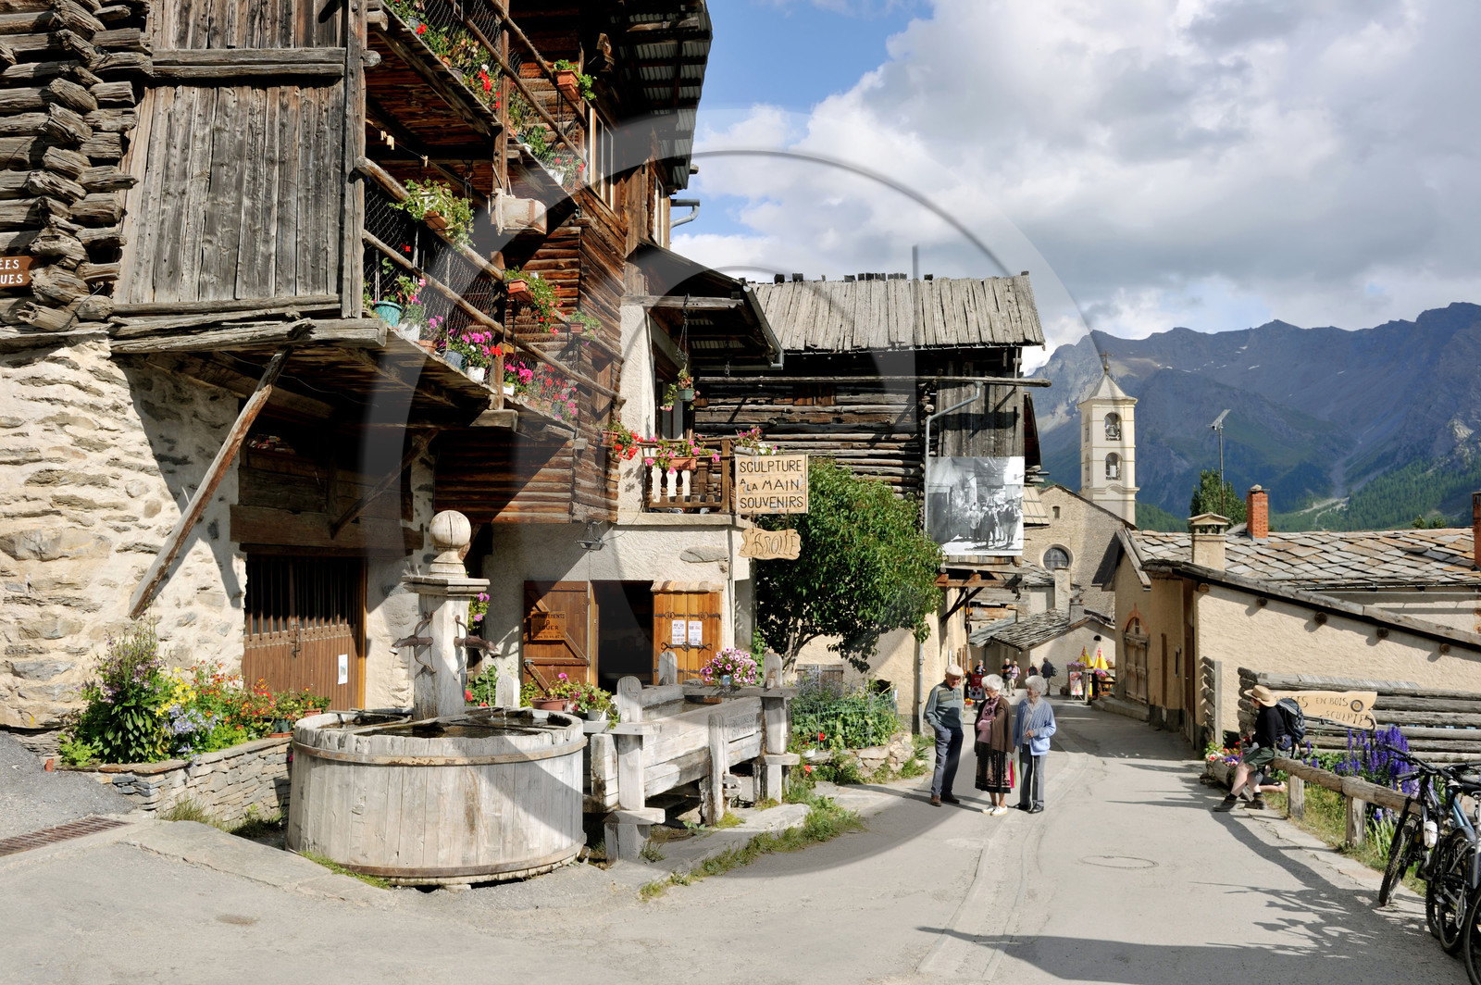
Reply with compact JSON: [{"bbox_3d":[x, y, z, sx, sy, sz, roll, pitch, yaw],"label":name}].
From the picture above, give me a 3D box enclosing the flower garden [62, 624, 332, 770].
[{"bbox_3d":[-4.527,1.616,10.929,1.050,1.100,3.100,0,-3,7],"label":"flower garden"}]

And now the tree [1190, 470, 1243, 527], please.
[{"bbox_3d":[14.236,1.553,38.000,2.500,5.200,2.500,0,-3,0],"label":"tree"}]

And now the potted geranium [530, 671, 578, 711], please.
[{"bbox_3d":[-1.555,1.686,10.700,0.370,0.380,0.330,-1,-3,24],"label":"potted geranium"}]

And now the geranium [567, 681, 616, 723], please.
[{"bbox_3d":[-1.225,1.730,10.500,0.380,0.360,0.360,0,-3,0],"label":"geranium"}]

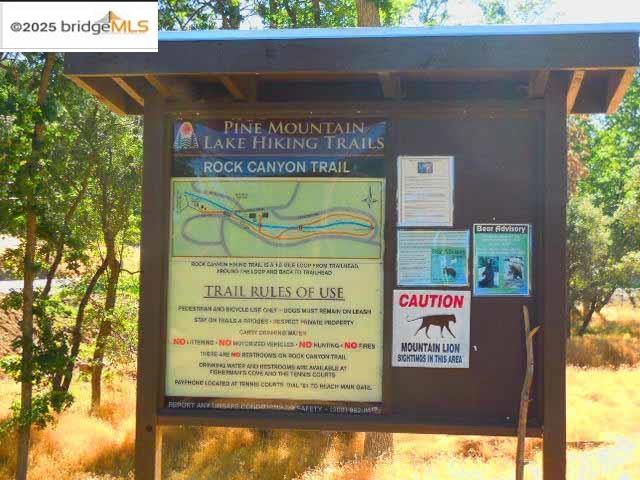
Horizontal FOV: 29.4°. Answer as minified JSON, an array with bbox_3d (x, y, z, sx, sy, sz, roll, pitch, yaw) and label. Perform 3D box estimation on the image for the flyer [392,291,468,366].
[{"bbox_3d":[0.445,0.356,4.868,0.307,0.306,0.010,0,-3,9],"label":"flyer"}]

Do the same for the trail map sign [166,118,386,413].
[{"bbox_3d":[-0.183,0.096,4.982,0.896,1.188,0.020,0,-3,9],"label":"trail map sign"}]

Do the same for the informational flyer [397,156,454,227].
[{"bbox_3d":[0.424,-0.194,4.902,0.225,0.280,0.010,0,-3,9],"label":"informational flyer"}]

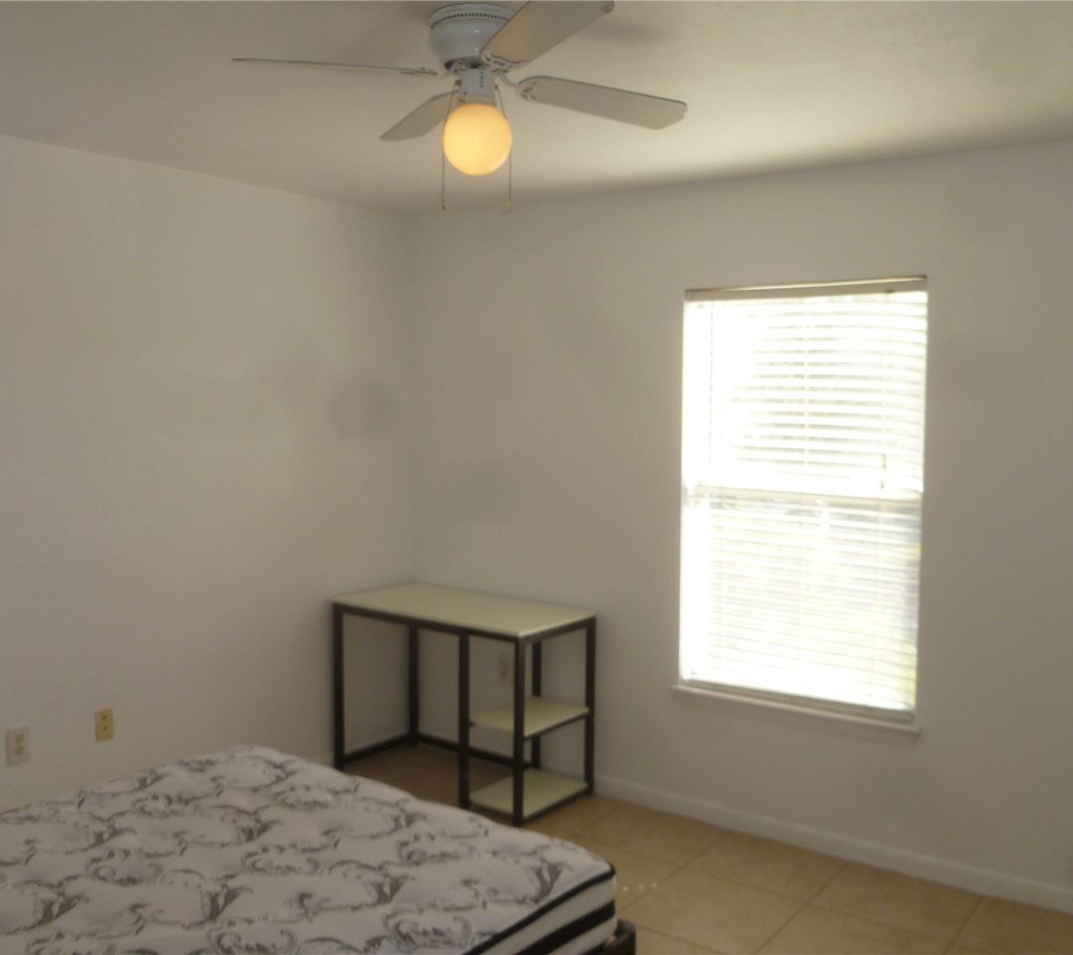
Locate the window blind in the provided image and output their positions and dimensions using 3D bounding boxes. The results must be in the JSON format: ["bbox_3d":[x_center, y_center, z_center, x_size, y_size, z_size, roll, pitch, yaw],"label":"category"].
[{"bbox_3d":[0.925,0.066,3.700,0.865,1.475,0.060,4,6,35],"label":"window blind"}]

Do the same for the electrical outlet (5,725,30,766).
[{"bbox_3d":[-1.656,0.855,3.288,0.010,0.115,0.070,4,6,35],"label":"electrical outlet"}]

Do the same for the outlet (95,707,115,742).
[{"bbox_3d":[-1.480,0.848,3.535,0.010,0.112,0.069,4,6,35],"label":"outlet"}]

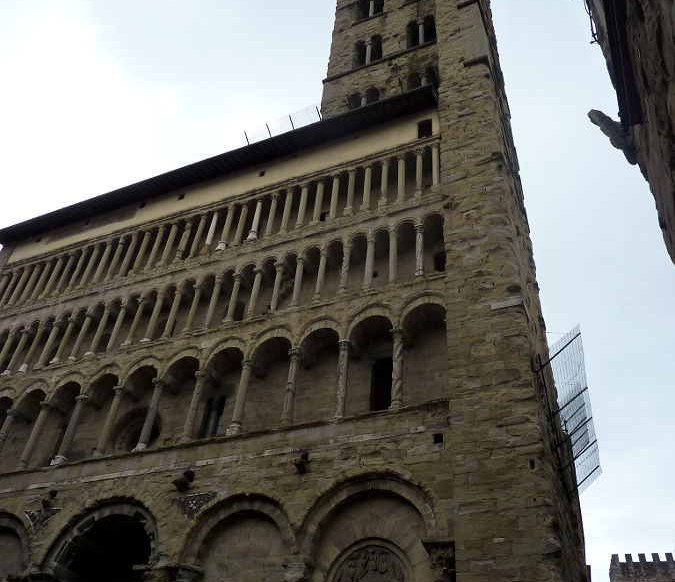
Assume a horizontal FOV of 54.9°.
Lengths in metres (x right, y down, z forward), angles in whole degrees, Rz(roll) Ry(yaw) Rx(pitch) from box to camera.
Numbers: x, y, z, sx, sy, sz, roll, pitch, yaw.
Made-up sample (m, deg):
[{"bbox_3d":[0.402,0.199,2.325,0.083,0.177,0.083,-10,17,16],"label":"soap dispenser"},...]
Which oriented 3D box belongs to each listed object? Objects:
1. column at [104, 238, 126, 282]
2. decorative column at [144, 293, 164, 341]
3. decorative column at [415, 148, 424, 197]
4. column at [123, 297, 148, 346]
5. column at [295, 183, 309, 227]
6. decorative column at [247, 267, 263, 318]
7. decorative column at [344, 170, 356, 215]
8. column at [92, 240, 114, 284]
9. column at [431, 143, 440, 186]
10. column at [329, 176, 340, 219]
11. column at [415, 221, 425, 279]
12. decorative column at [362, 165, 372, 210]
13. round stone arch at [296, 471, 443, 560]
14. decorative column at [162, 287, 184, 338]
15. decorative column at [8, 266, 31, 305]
[{"bbox_3d":[-11.542,-1.666,33.840,0.350,2.720,0.350,-13,-43,21],"label":"column"},{"bbox_3d":[-8.257,1.127,29.382,0.360,2.610,0.360,-13,-43,21],"label":"decorative column"},{"bbox_3d":[3.219,-4.675,25.432,0.330,2.915,0.330,3,-42,3],"label":"decorative column"},{"bbox_3d":[-9.228,1.371,29.740,0.420,2.570,0.420,-13,-43,21],"label":"column"},{"bbox_3d":[-1.468,-3.554,27.046,0.320,2.601,0.320,3,-41,3],"label":"column"},{"bbox_3d":[-3.350,0.026,26.309,0.390,2.633,0.390,-13,-44,20],"label":"decorative column"},{"bbox_3d":[0.555,-4.021,26.396,0.330,2.691,0.330,-13,-46,20],"label":"decorative column"},{"bbox_3d":[-11.772,-1.466,32.730,0.350,2.811,0.350,-13,-44,21],"label":"column"},{"bbox_3d":[4.000,-5.192,26.533,0.350,2.704,0.350,-13,-44,21],"label":"column"},{"bbox_3d":[-0.128,-4.250,29.385,0.350,2.590,0.350,3,-40,3],"label":"column"},{"bbox_3d":[2.999,-1.558,23.770,0.350,2.786,0.350,-13,-44,21],"label":"column"},{"bbox_3d":[1.232,-4.180,26.144,0.330,2.691,0.330,3,-42,3],"label":"decorative column"},{"bbox_3d":[0.973,6.244,18.312,4.052,2.233,0.600,-13,-44,20],"label":"round stone arch"},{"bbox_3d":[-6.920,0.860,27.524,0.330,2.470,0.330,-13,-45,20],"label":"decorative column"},{"bbox_3d":[-17.070,-0.327,34.916,0.350,2.829,0.350,-13,-44,21],"label":"decorative column"}]

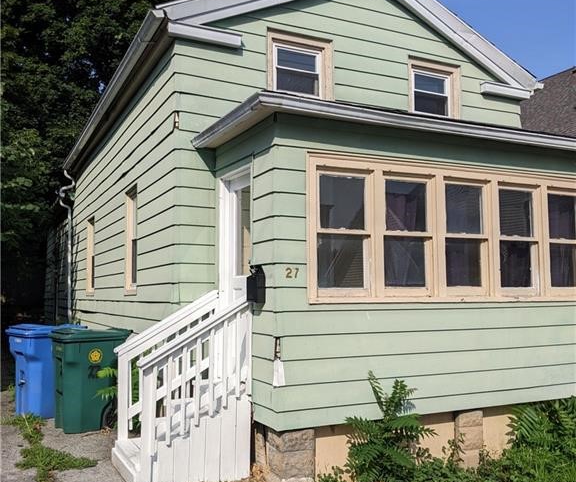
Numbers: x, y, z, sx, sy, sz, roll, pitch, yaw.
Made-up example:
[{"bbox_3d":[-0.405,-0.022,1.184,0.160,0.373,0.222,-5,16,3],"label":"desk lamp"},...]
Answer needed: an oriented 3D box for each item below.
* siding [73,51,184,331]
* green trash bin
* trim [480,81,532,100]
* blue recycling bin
[{"bbox_3d":[-2.745,-0.016,9.492,0.160,3.545,7.600,2,-5,-26],"label":"siding"},{"bbox_3d":[-2.401,1.650,7.249,0.810,1.090,0.640,3,-5,-36],"label":"green trash bin"},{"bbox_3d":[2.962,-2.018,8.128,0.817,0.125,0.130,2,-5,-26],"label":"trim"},{"bbox_3d":[-3.262,1.712,8.079,0.640,1.090,0.810,-3,-5,38],"label":"blue recycling bin"}]

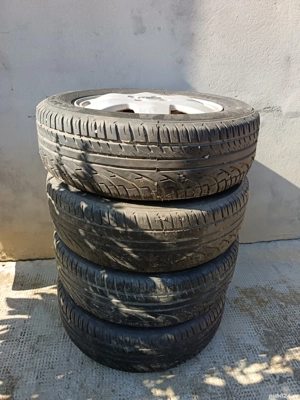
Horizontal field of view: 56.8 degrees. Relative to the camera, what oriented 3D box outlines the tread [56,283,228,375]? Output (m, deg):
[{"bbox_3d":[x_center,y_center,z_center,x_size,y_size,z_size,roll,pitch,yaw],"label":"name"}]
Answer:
[{"bbox_3d":[-0.031,0.321,1.087,0.624,0.194,0.624,3,27,0],"label":"tread"}]

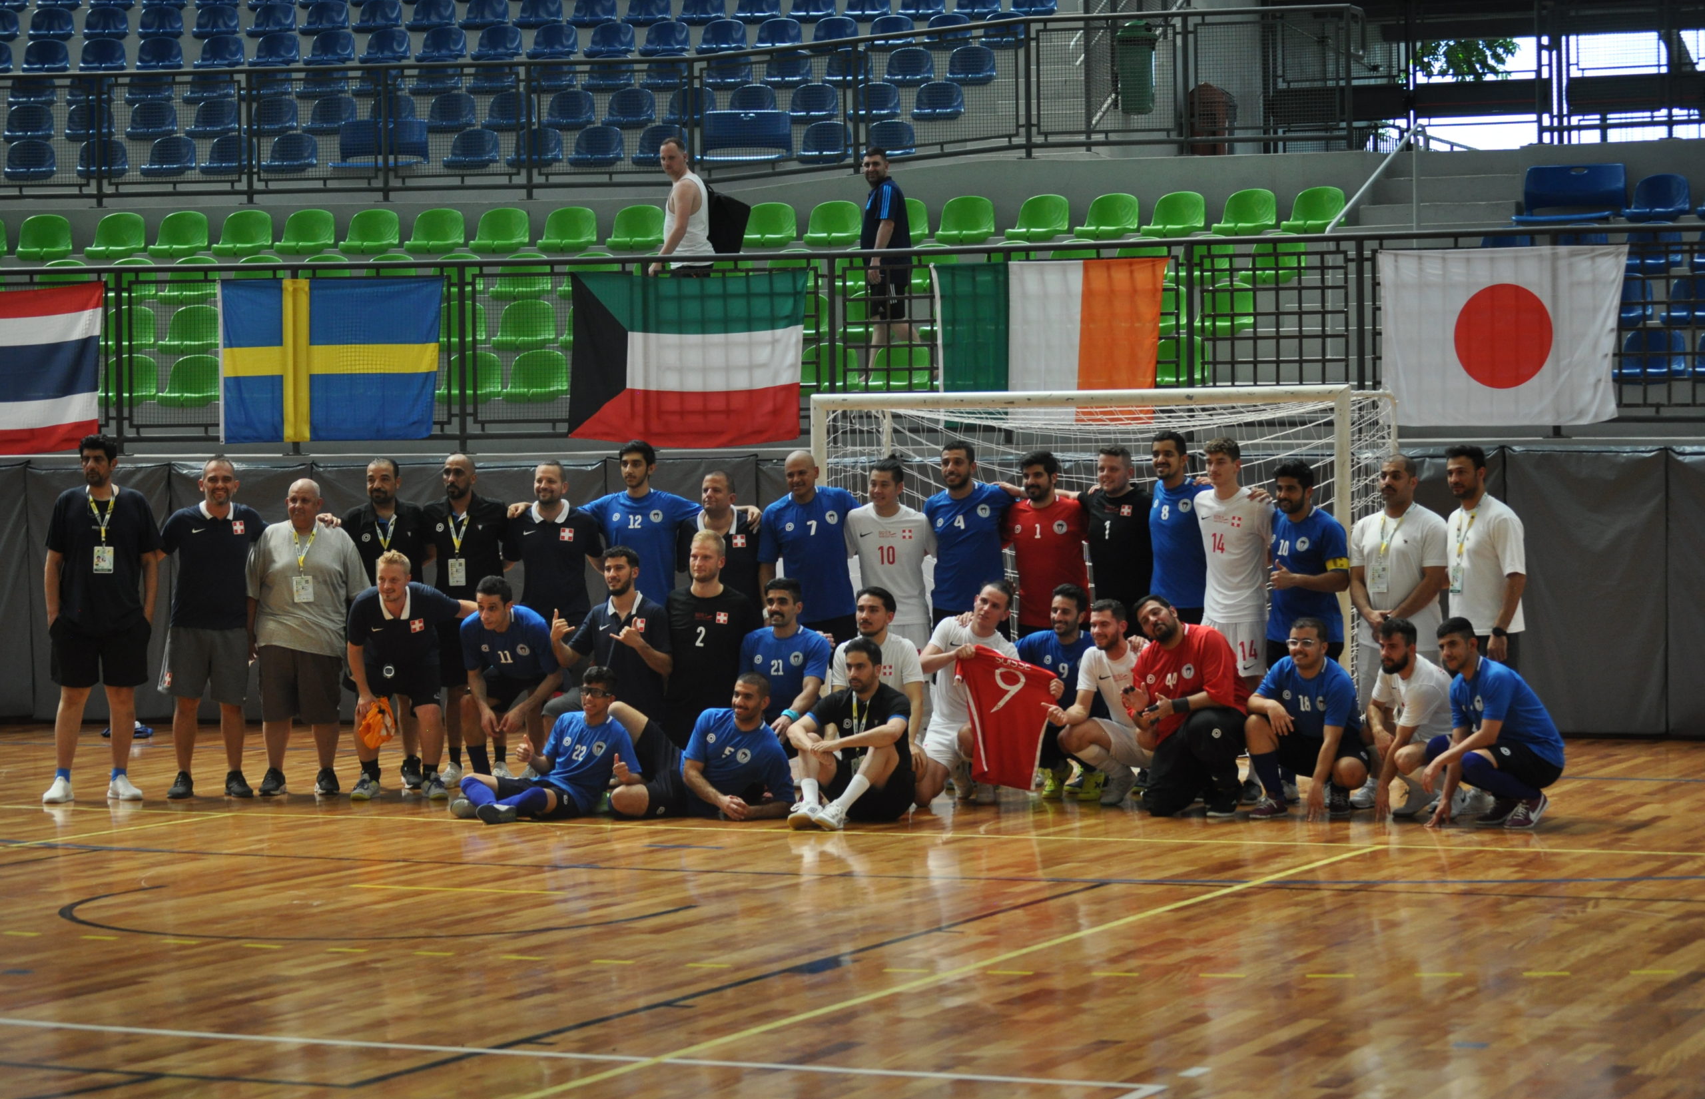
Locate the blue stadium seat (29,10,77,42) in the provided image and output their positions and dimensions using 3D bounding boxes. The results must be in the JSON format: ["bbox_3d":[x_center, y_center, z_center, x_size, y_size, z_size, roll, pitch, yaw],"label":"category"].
[{"bbox_3d":[-7.816,-5.122,37.900,0.450,0.390,0.420,-1,1,-6],"label":"blue stadium seat"}]

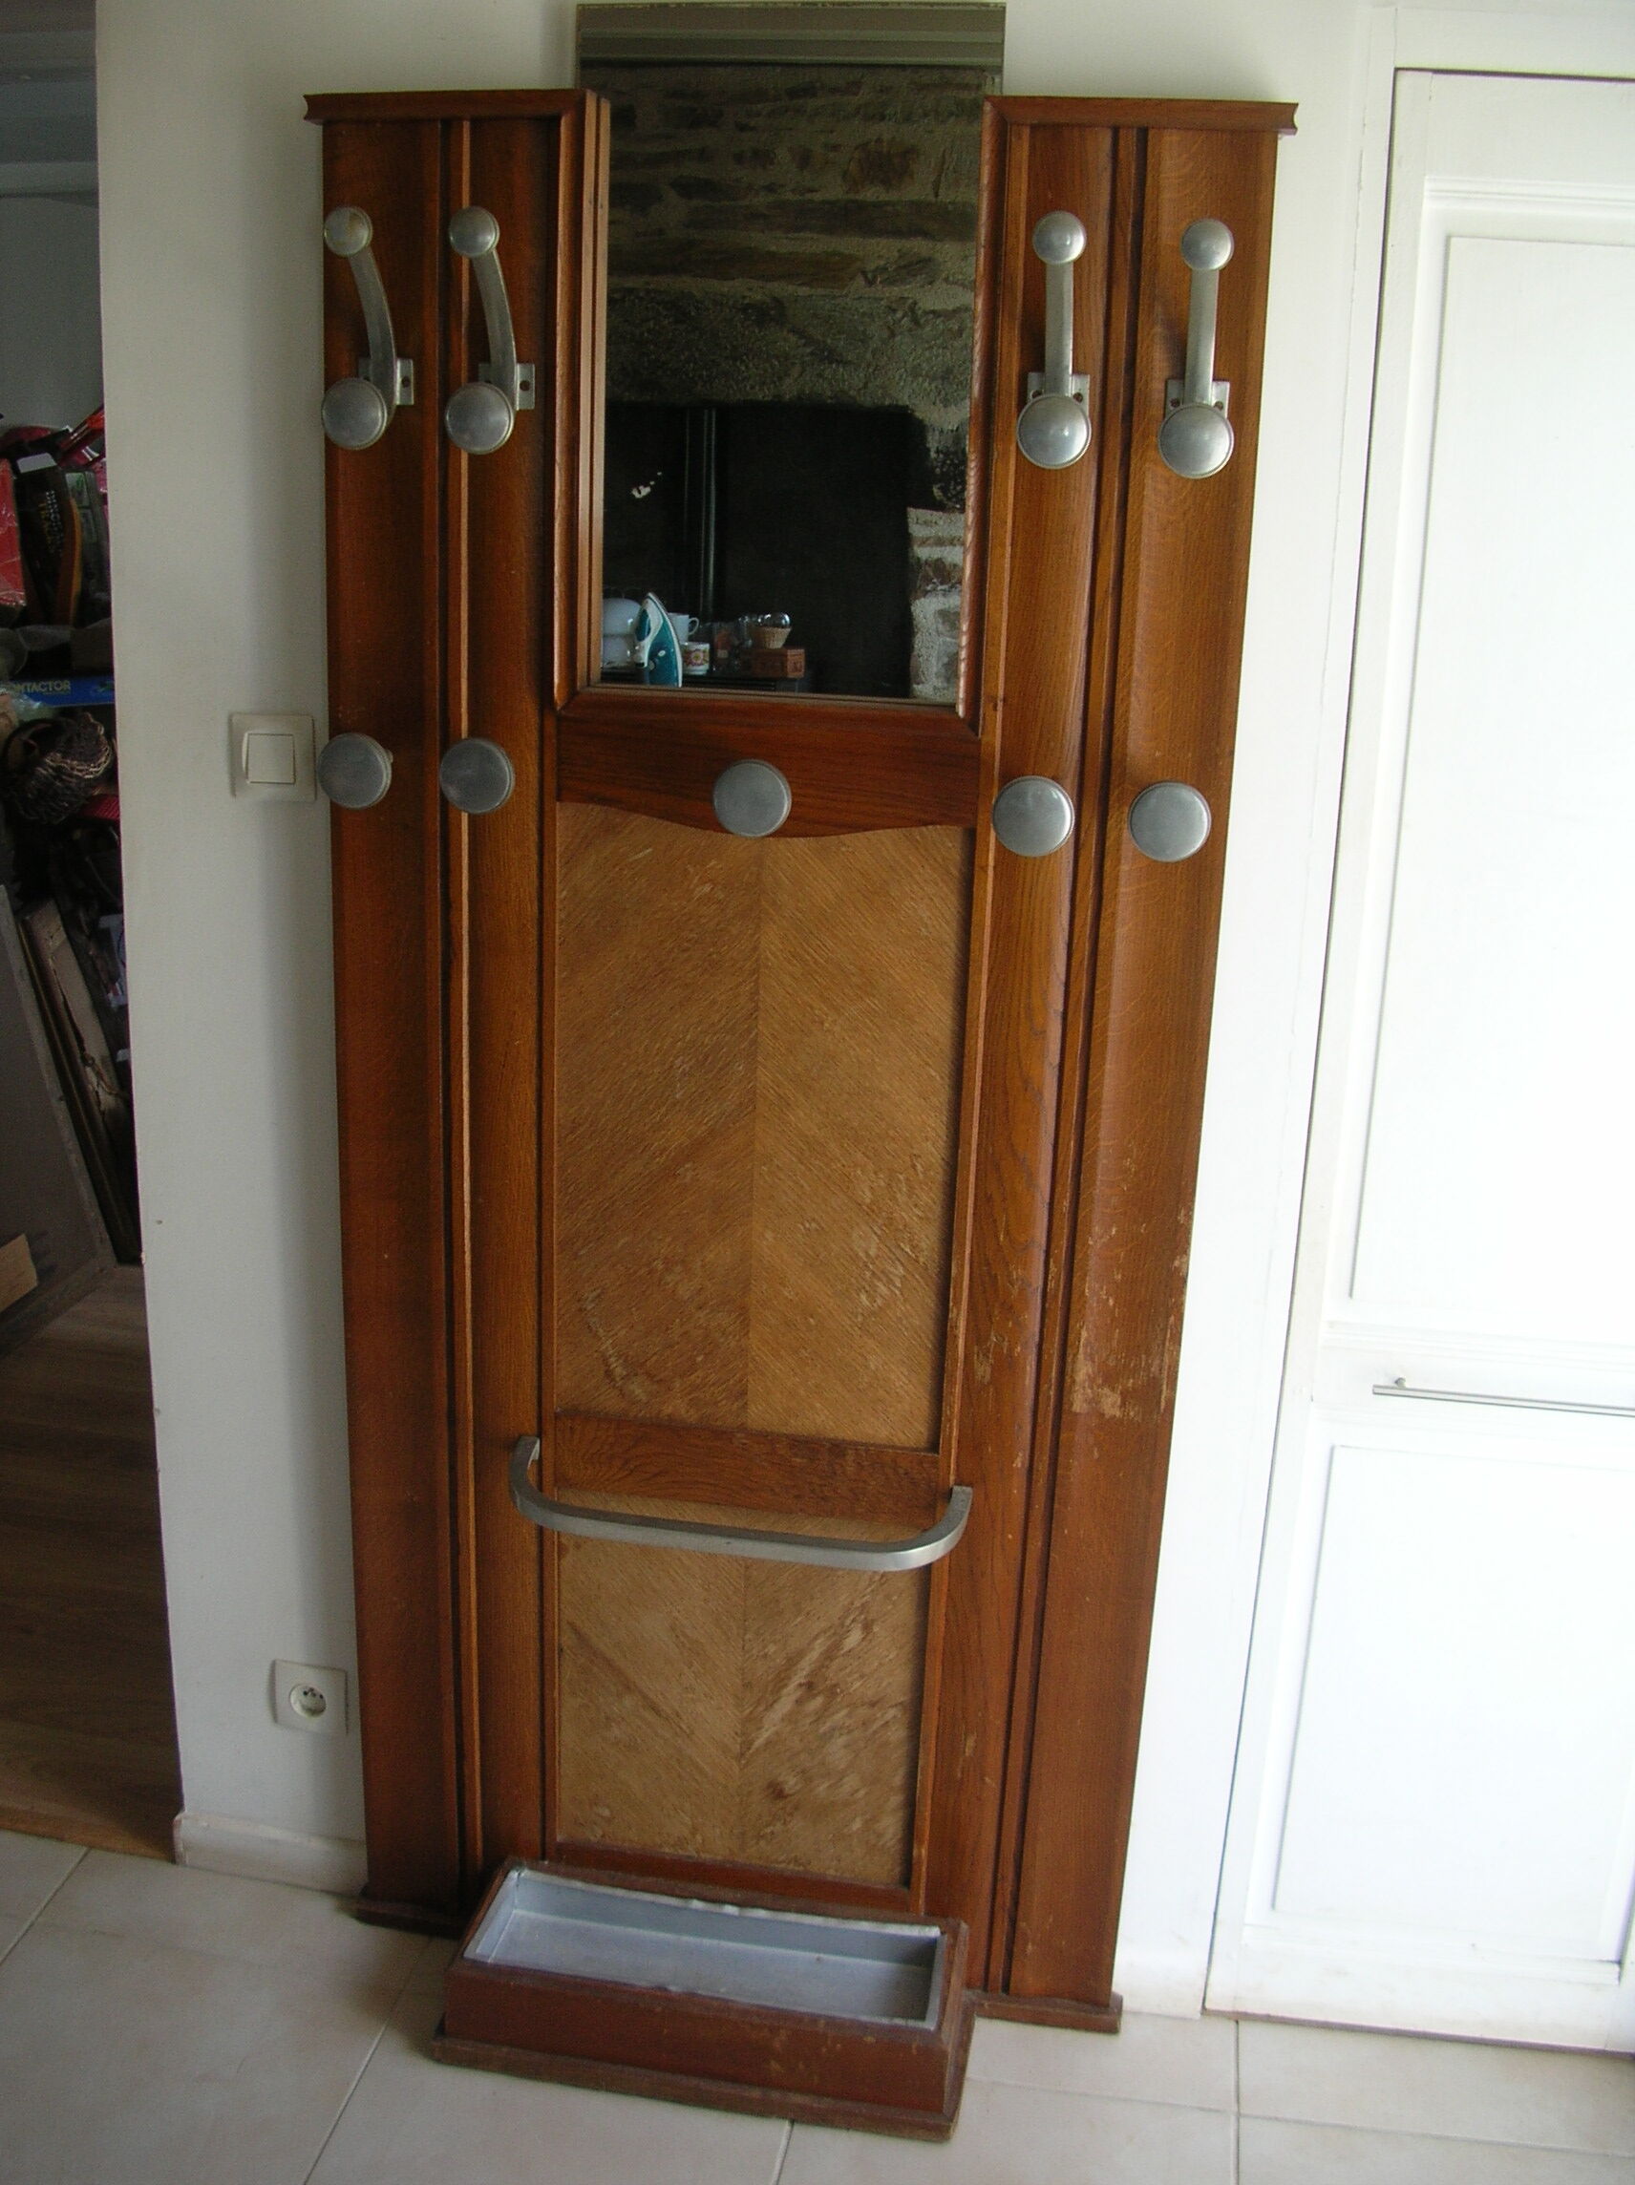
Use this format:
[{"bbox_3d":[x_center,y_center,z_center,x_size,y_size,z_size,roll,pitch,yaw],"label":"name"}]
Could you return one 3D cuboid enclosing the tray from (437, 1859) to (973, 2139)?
[{"bbox_3d":[-0.110,0.933,2.292,0.530,0.103,0.206,5,17,9],"label":"tray"}]

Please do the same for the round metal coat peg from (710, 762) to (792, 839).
[{"bbox_3d":[-0.056,-0.269,2.005,0.069,0.069,0.050,5,17,9],"label":"round metal coat peg"}]

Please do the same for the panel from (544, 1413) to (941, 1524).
[{"bbox_3d":[-0.071,0.382,2.242,0.396,0.085,0.019,5,17,9],"label":"panel"}]

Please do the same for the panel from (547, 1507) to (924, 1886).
[{"bbox_3d":[-0.080,0.626,2.318,0.394,0.422,0.015,5,17,9],"label":"panel"}]

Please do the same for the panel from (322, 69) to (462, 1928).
[{"bbox_3d":[-0.412,0.023,2.204,0.105,1.828,0.024,5,17,9],"label":"panel"}]

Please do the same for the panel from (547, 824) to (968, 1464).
[{"bbox_3d":[-0.059,0.039,2.144,0.396,0.629,0.015,5,17,9],"label":"panel"}]

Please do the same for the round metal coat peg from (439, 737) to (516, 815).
[{"bbox_3d":[-0.309,-0.295,2.046,0.069,0.069,0.050,5,17,9],"label":"round metal coat peg"}]

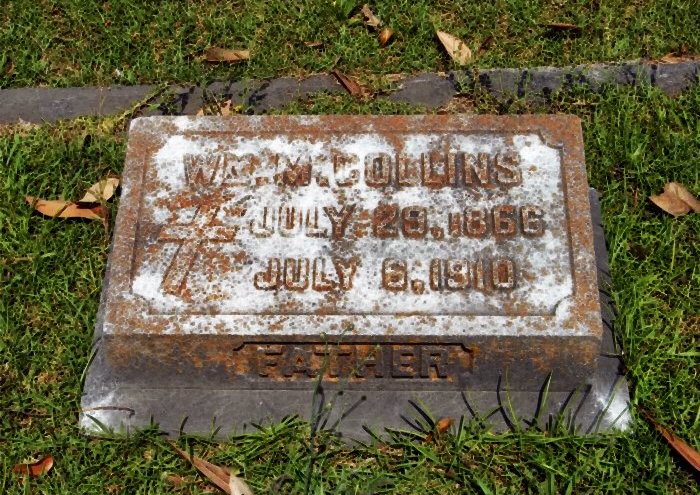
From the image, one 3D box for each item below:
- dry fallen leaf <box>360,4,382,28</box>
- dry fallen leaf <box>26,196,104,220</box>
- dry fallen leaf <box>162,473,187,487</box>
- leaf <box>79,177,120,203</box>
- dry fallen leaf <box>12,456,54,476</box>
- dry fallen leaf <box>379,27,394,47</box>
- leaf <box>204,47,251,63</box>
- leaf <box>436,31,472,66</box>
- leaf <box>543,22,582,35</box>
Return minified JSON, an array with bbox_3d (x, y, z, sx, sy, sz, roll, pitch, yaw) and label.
[{"bbox_3d":[0.032,-0.400,2.202,0.023,0.014,0.064,-21,51,-16],"label":"dry fallen leaf"},{"bbox_3d":[-0.427,-0.057,1.907,0.128,0.016,0.029,7,49,8],"label":"dry fallen leaf"},{"bbox_3d":[-0.220,0.291,1.591,0.029,0.012,0.014,15,50,15],"label":"dry fallen leaf"},{"bbox_3d":[-0.376,-0.086,1.932,0.033,0.018,0.061,17,51,16],"label":"leaf"},{"bbox_3d":[-0.399,0.279,1.607,0.051,0.018,0.023,-17,50,-13],"label":"dry fallen leaf"},{"bbox_3d":[0.060,-0.357,2.163,0.019,0.016,0.045,19,51,17],"label":"dry fallen leaf"},{"bbox_3d":[-0.206,-0.323,2.139,0.076,0.014,0.032,1,48,3],"label":"leaf"},{"bbox_3d":[0.178,-0.337,2.142,0.031,0.016,0.096,-17,50,-13],"label":"leaf"},{"bbox_3d":[0.363,-0.377,2.172,0.066,0.018,0.021,11,49,11],"label":"leaf"}]

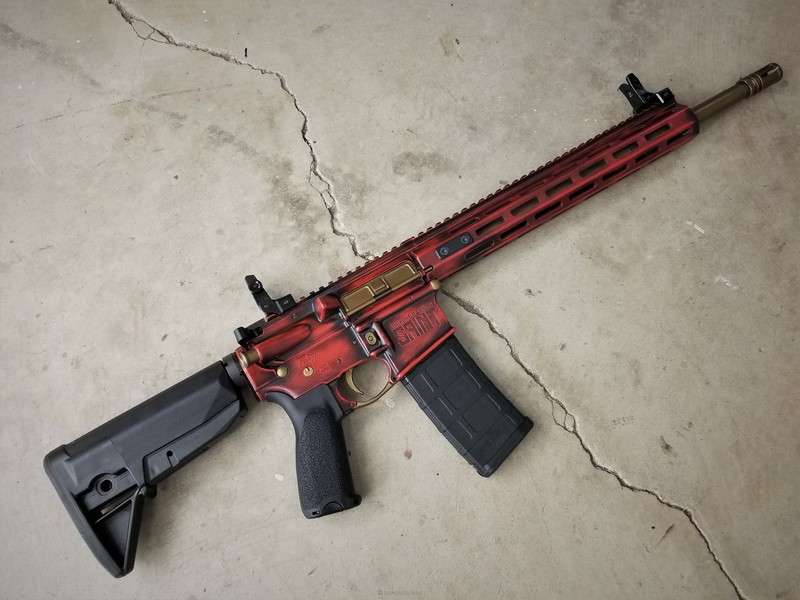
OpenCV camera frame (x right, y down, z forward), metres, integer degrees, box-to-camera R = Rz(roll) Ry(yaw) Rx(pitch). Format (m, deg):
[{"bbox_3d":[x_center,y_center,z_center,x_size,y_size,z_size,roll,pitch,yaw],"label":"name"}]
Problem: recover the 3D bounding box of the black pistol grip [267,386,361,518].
[{"bbox_3d":[-0.076,0.134,0.545,0.071,0.033,0.114,-12,80,-5],"label":"black pistol grip"}]

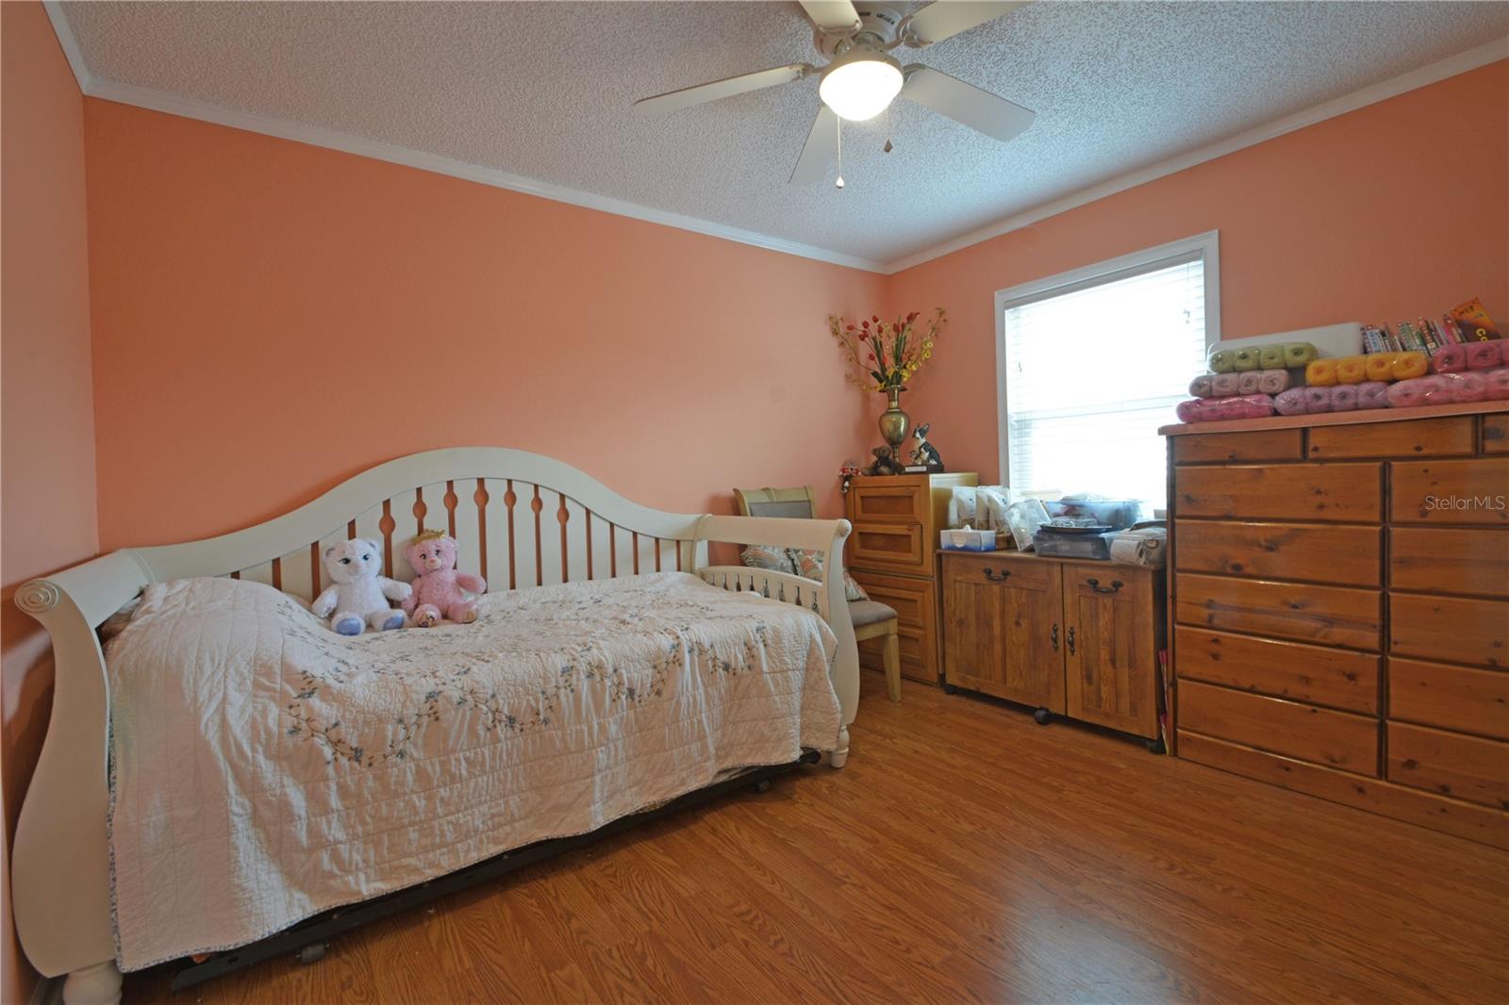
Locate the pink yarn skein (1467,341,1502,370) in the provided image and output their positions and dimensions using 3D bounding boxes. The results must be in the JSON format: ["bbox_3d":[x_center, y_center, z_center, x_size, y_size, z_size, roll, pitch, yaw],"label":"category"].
[{"bbox_3d":[2.098,-0.425,1.806,0.125,0.080,0.066,-4,3,-37],"label":"pink yarn skein"}]

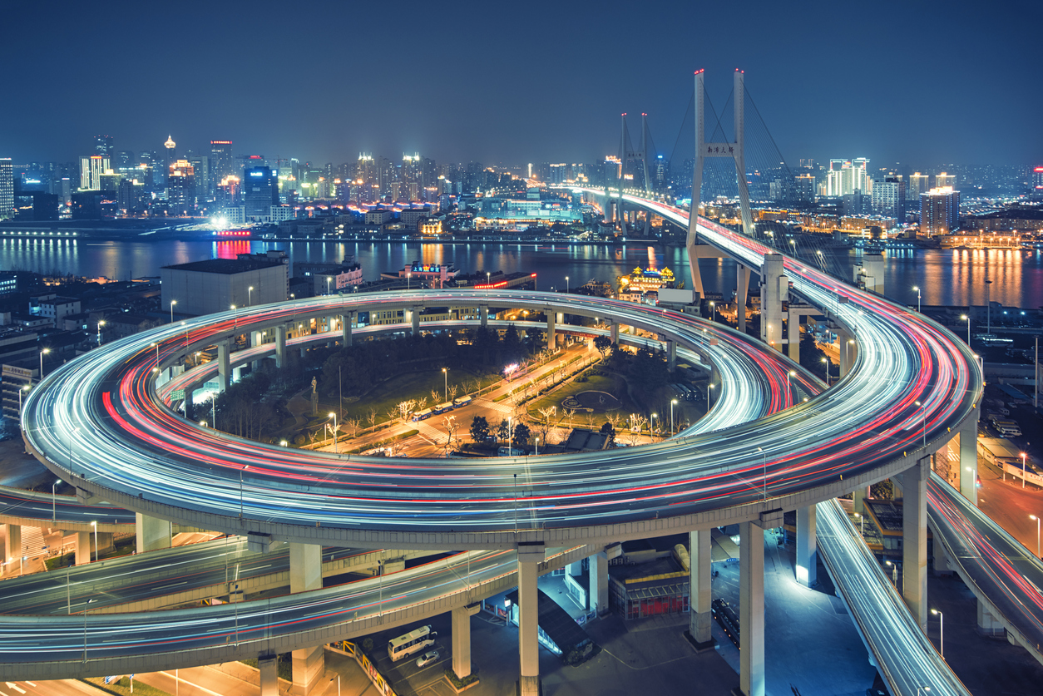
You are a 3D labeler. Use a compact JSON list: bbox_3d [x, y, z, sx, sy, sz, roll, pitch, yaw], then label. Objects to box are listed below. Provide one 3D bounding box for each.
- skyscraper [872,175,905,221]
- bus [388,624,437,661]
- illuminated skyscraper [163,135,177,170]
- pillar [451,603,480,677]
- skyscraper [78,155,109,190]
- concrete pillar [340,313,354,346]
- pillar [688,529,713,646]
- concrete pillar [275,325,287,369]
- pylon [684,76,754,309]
[{"bbox_3d":[564.819,-227.787,1068.376,37.000,68.000,36.000,11,16,40],"label":"skyscraper"},{"bbox_3d":[-20.222,55.066,129.217,8.400,3.150,2.400,-8,15,-31],"label":"bus"},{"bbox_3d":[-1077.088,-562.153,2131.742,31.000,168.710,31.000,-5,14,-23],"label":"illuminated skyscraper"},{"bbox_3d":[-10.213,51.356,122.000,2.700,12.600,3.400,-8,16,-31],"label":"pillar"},{"bbox_3d":[-904.467,-356.864,1470.000,52.000,104.000,30.000,-3,14,-11],"label":"skyscraper"},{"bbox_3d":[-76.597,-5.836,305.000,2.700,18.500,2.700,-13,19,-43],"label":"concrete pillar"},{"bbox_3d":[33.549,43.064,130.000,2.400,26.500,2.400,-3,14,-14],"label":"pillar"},{"bbox_3d":[-98.533,1.363,285.000,2.700,20.500,2.700,8,15,29],"label":"concrete pillar"},{"bbox_3d":[132.324,-106.632,462.000,44.000,149.000,10.000,0,14,2],"label":"pylon"}]

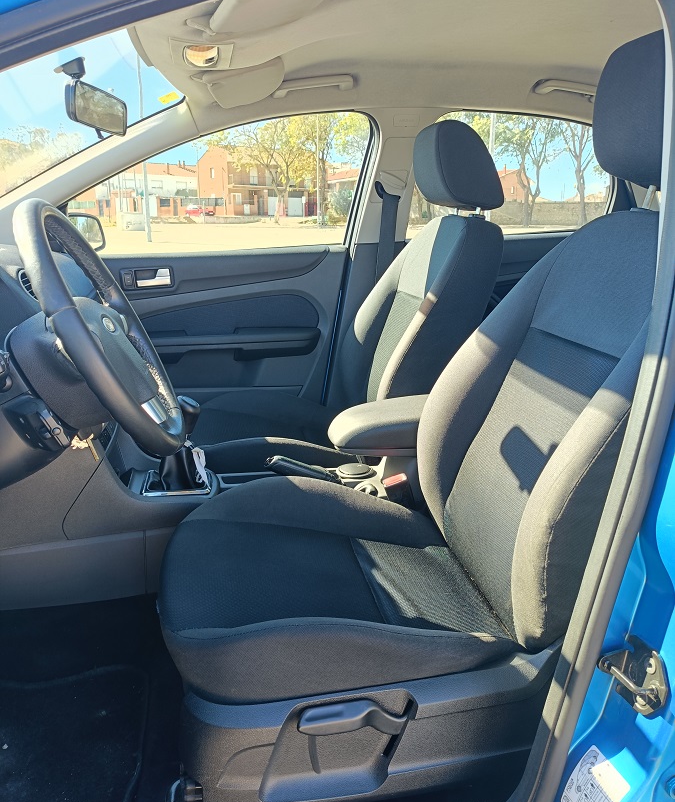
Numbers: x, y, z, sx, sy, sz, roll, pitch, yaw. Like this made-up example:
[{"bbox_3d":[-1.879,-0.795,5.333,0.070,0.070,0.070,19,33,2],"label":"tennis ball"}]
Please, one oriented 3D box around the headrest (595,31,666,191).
[{"bbox_3d":[0.480,-0.394,0.915,0.150,0.195,0.250,-3,17,-11],"label":"headrest"}]

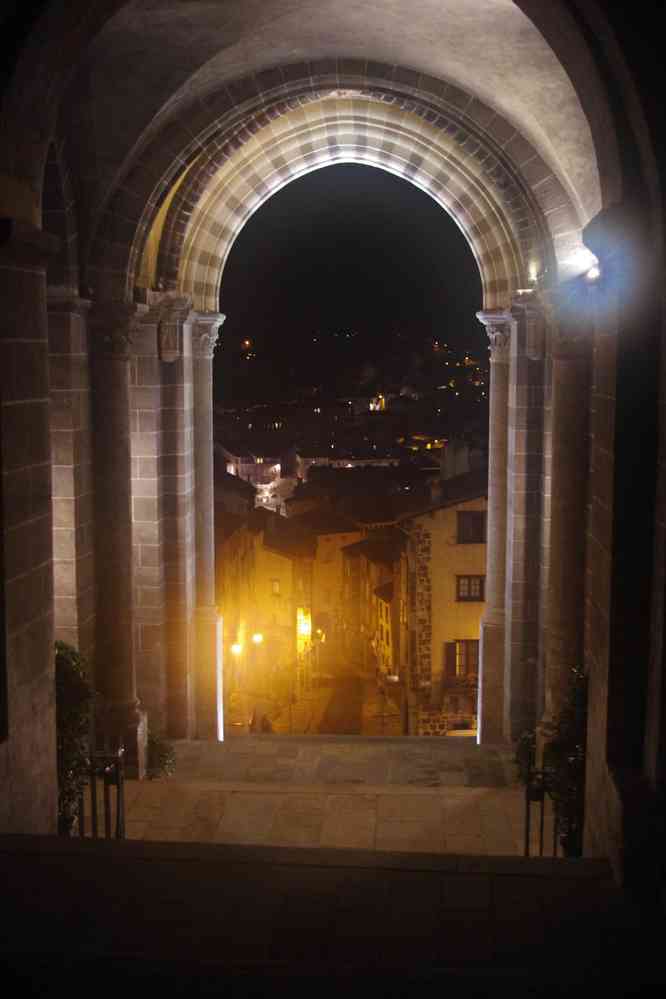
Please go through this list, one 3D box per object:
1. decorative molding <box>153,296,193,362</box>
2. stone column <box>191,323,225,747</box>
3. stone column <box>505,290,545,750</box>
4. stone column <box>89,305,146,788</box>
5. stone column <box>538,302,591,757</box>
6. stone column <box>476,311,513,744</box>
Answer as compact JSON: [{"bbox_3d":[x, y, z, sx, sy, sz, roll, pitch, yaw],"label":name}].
[{"bbox_3d":[-2.703,-2.862,19.581,0.601,1.115,0.485,1,7,6],"label":"decorative molding"},{"bbox_3d":[-2.124,0.496,20.061,0.524,7.333,0.533,1,7,6],"label":"stone column"},{"bbox_3d":[3.212,0.415,19.499,0.601,7.547,0.630,1,7,6],"label":"stone column"},{"bbox_3d":[-3.412,0.630,18.443,0.795,7.440,0.795,1,7,6],"label":"stone column"},{"bbox_3d":[3.521,0.670,17.779,0.757,7.343,0.776,1,7,6],"label":"stone column"},{"bbox_3d":[2.672,0.537,19.569,0.543,7.285,0.543,1,7,6],"label":"stone column"}]

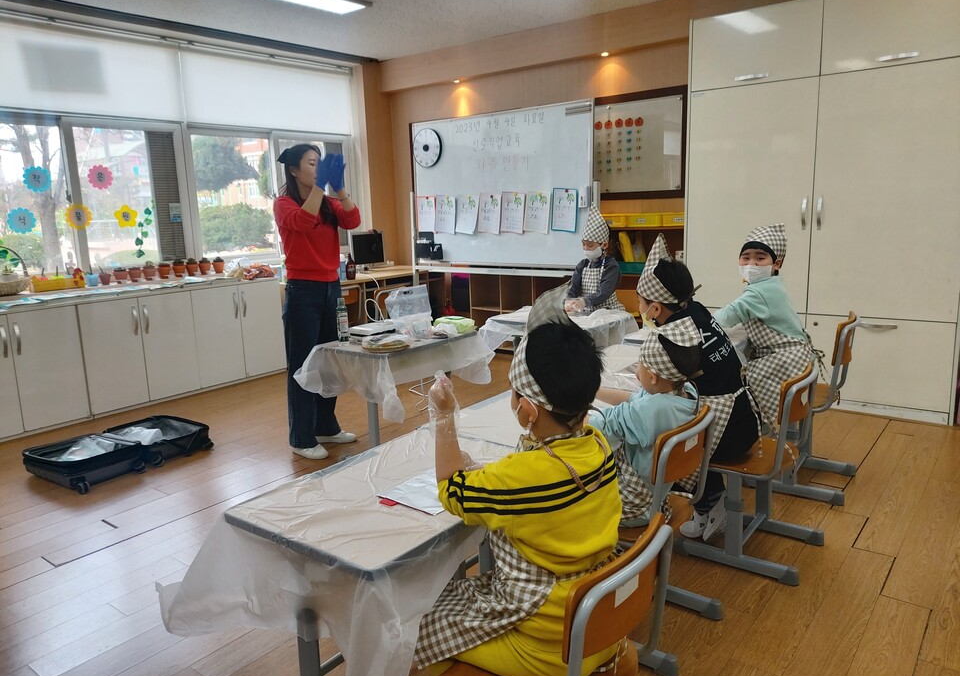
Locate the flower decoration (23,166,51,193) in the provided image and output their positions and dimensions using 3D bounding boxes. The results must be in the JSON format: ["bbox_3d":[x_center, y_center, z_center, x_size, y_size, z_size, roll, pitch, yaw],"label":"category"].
[{"bbox_3d":[-2.947,-1.056,4.618,0.010,0.174,0.169,7,14,37],"label":"flower decoration"}]

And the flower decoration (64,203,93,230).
[{"bbox_3d":[-2.798,-0.842,4.843,0.010,0.180,0.177,7,14,37],"label":"flower decoration"}]

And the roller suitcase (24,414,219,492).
[{"bbox_3d":[-1.920,0.607,3.701,0.500,0.156,0.780,7,14,38],"label":"roller suitcase"}]

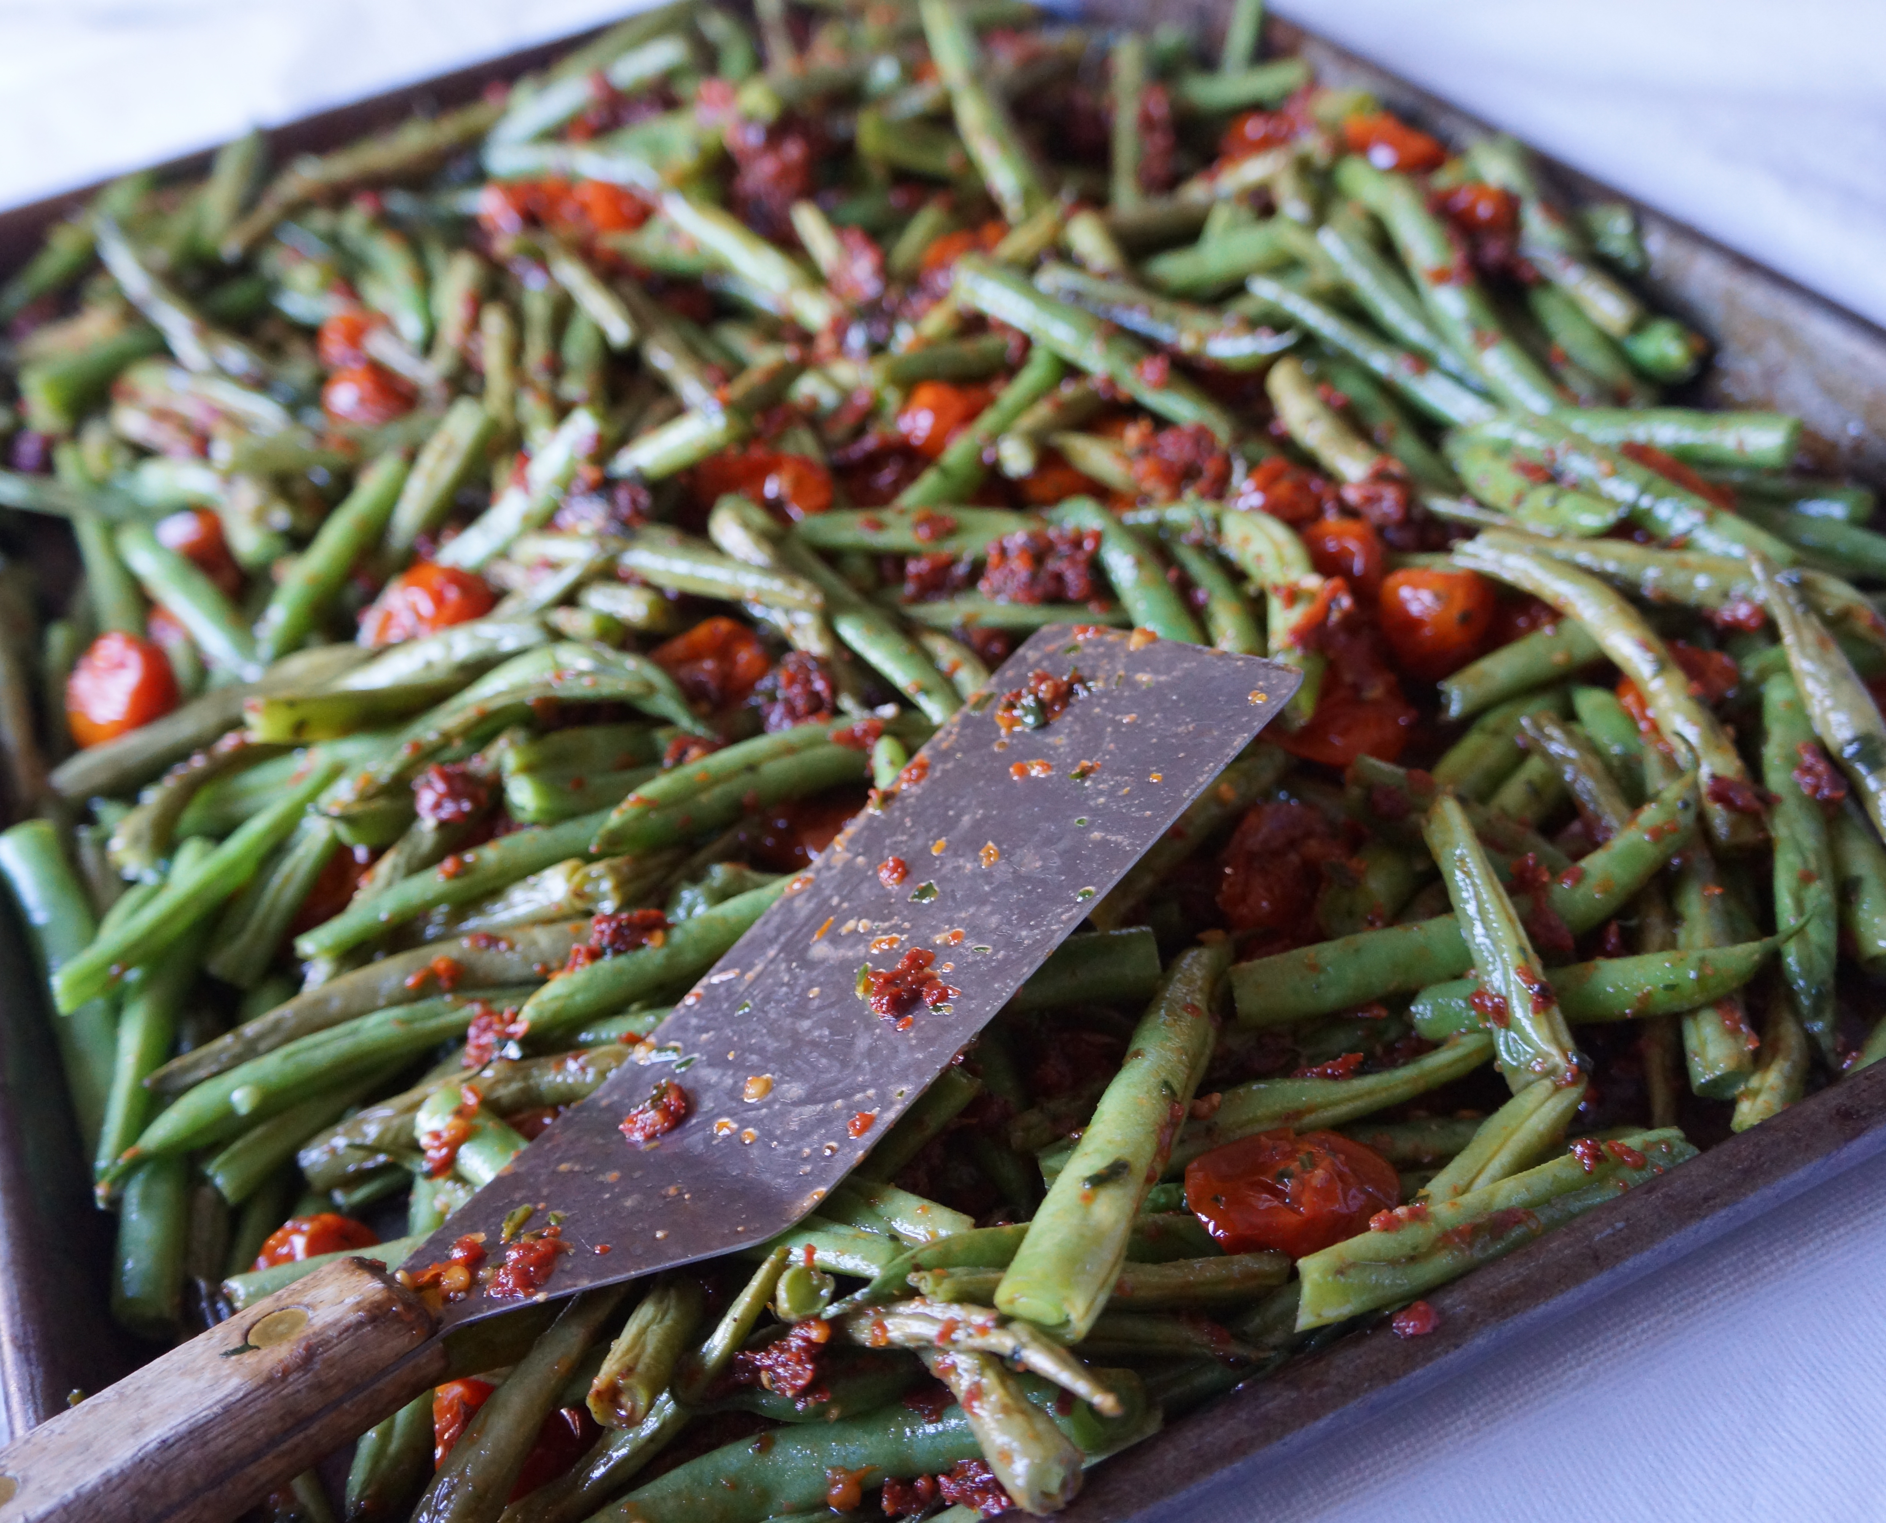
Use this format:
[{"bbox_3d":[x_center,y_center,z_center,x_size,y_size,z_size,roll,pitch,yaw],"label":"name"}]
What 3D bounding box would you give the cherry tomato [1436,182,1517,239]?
[{"bbox_3d":[0.111,-0.114,0.435,0.018,0.013,0.016,2,41,14],"label":"cherry tomato"}]

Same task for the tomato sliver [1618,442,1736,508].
[{"bbox_3d":[0.123,-0.048,0.351,0.006,0.007,0.021,-28,43,-19],"label":"tomato sliver"}]

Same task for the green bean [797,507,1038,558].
[{"bbox_3d":[-0.005,-0.041,0.367,0.045,0.008,0.009,4,42,17],"label":"green bean"}]

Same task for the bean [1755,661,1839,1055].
[{"bbox_3d":[0.121,0.012,0.293,0.009,0.009,0.070,2,48,13],"label":"bean"}]

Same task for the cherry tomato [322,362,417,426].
[{"bbox_3d":[-0.122,-0.078,0.444,0.020,0.015,0.017,-19,41,-11],"label":"cherry tomato"}]

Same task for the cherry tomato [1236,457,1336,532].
[{"bbox_3d":[0.059,-0.046,0.362,0.018,0.012,0.016,-1,40,9],"label":"cherry tomato"}]

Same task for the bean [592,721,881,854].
[{"bbox_3d":[-0.033,0.004,0.332,0.049,0.010,0.013,-21,41,-13],"label":"bean"}]

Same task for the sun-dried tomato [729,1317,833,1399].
[{"bbox_3d":[-0.020,0.073,0.256,0.013,0.007,0.010,-6,40,5],"label":"sun-dried tomato"}]

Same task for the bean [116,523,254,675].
[{"bbox_3d":[-0.142,-0.031,0.391,0.009,0.009,0.062,-31,45,-24],"label":"bean"}]

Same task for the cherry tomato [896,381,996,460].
[{"bbox_3d":[0.001,-0.065,0.400,0.019,0.017,0.018,-10,40,2],"label":"cherry tomato"}]

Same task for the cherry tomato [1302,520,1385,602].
[{"bbox_3d":[0.066,-0.033,0.345,0.017,0.016,0.017,-2,41,11],"label":"cherry tomato"}]

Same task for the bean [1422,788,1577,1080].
[{"bbox_3d":[0.073,0.023,0.282,0.008,0.008,0.056,-9,38,2],"label":"bean"}]

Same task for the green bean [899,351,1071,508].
[{"bbox_3d":[0.009,-0.064,0.397,0.009,0.009,0.060,15,46,28],"label":"green bean"}]

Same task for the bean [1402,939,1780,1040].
[{"bbox_3d":[0.088,0.030,0.279,0.051,0.008,0.011,-10,40,0],"label":"bean"}]

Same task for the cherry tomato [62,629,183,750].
[{"bbox_3d":[-0.146,-0.013,0.373,0.020,0.019,0.020,-26,42,-19],"label":"cherry tomato"}]

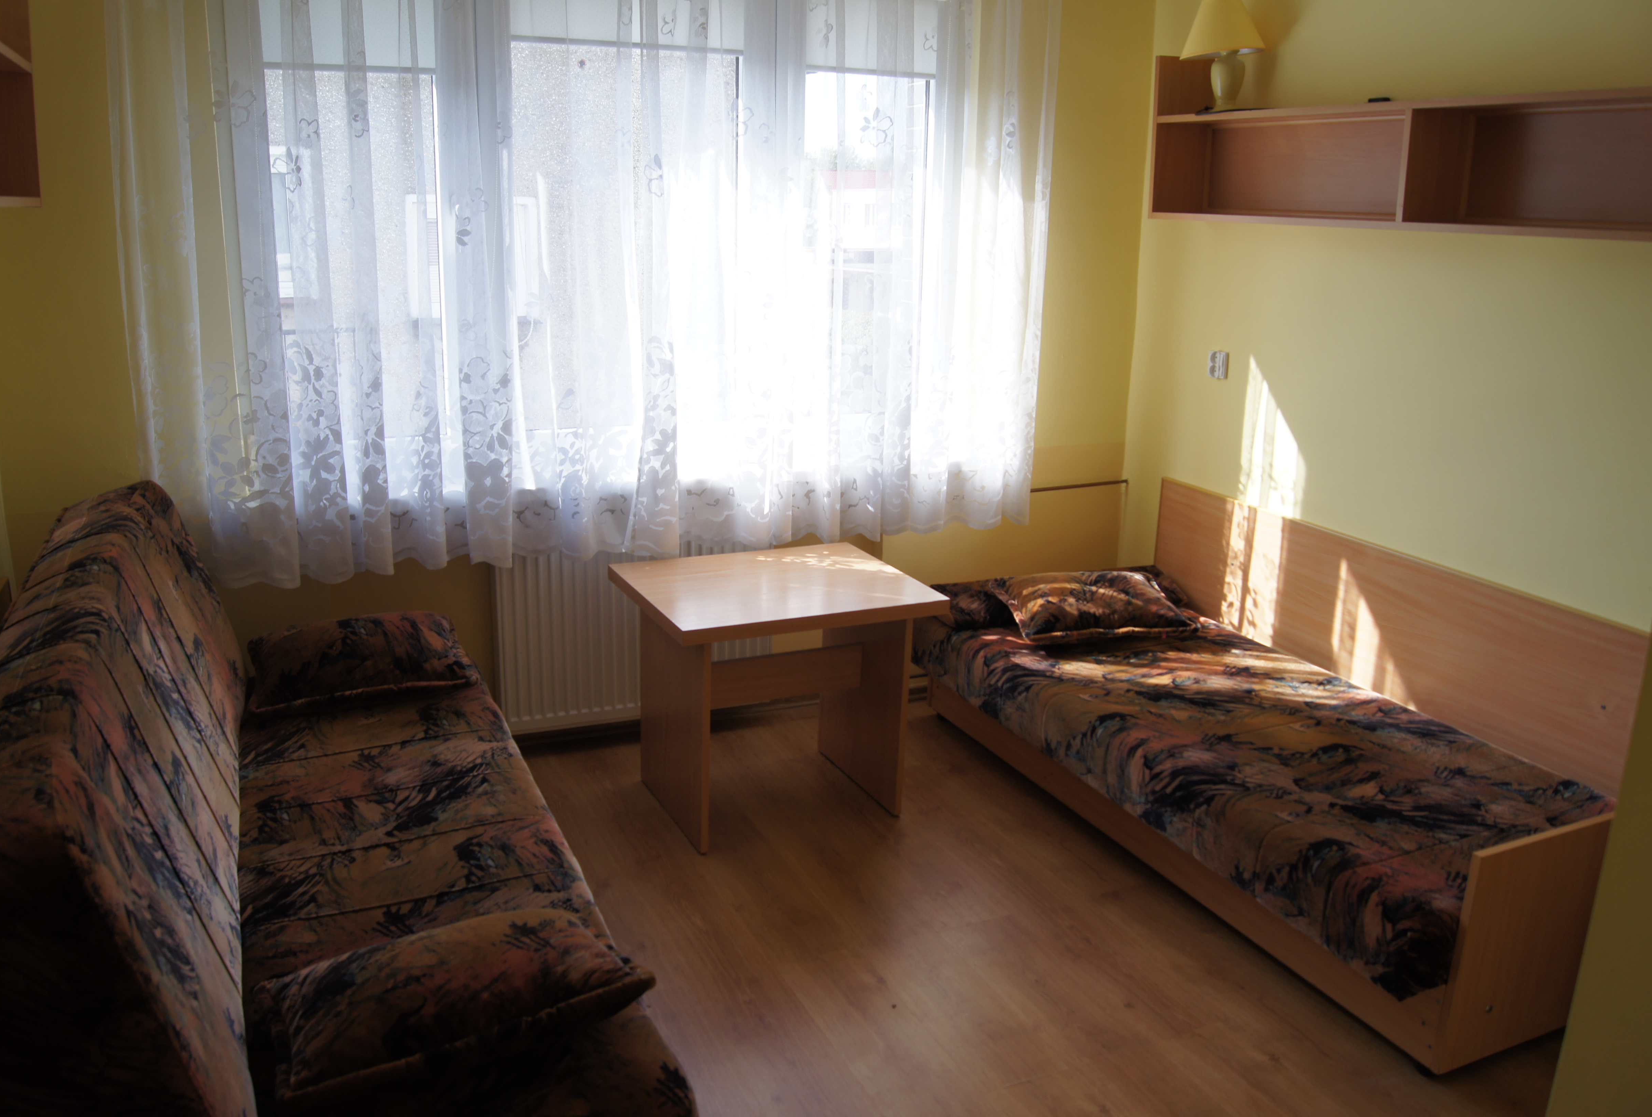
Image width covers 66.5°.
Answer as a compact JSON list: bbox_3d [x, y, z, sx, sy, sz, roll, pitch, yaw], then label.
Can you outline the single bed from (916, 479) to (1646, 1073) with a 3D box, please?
[{"bbox_3d":[1.080,0.369,3.155,0.939,0.712,1.959,-5,17,-23],"label":"single bed"}]

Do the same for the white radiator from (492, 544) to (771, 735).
[{"bbox_3d":[-0.542,0.159,3.605,0.800,0.600,0.100,-5,17,-23],"label":"white radiator"}]

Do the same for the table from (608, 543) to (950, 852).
[{"bbox_3d":[-0.146,0.354,3.311,0.701,0.606,0.597,-6,17,-25],"label":"table"}]

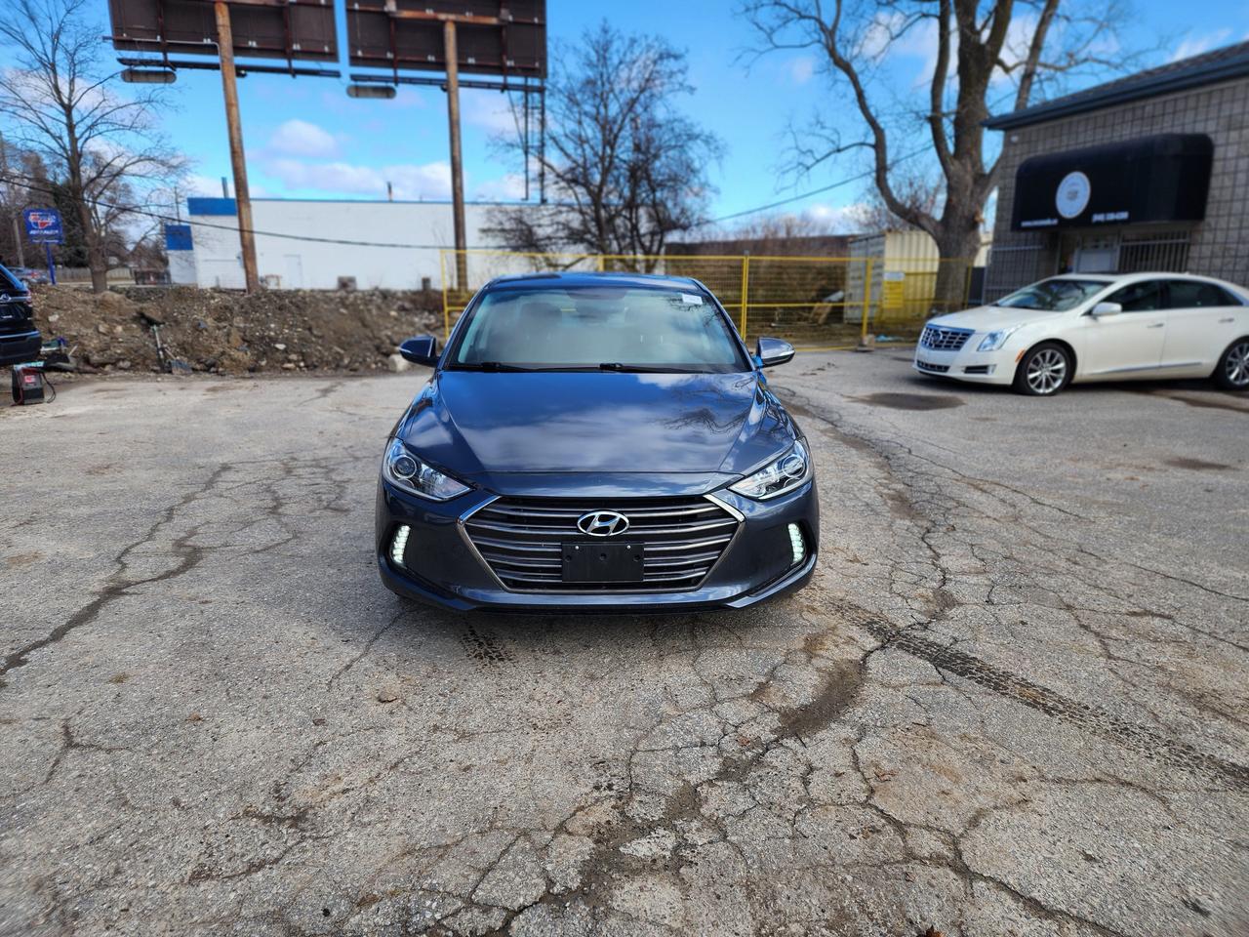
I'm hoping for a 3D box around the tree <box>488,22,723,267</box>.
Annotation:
[{"bbox_3d":[-0.558,-9.044,25.651,7.000,8.629,6.600,0,12,0],"label":"tree"}]

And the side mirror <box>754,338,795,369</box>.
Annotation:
[{"bbox_3d":[0.778,-0.601,4.316,0.220,0.160,0.180,0,13,-3],"label":"side mirror"}]

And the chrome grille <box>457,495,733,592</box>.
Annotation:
[{"bbox_3d":[-0.075,0.251,2.907,0.970,0.340,0.180,0,13,-3],"label":"chrome grille"}]

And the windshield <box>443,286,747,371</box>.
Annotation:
[{"bbox_3d":[-0.141,-0.731,4.265,1.460,0.170,0.920,0,39,-3],"label":"windshield"}]

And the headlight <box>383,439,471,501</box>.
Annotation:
[{"bbox_3d":[-0.746,-0.002,3.106,0.400,0.190,0.460,0,13,-3],"label":"headlight"}]

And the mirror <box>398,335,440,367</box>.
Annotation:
[{"bbox_3d":[-1.055,-0.593,4.232,0.220,0.160,0.180,0,13,-3],"label":"mirror"}]

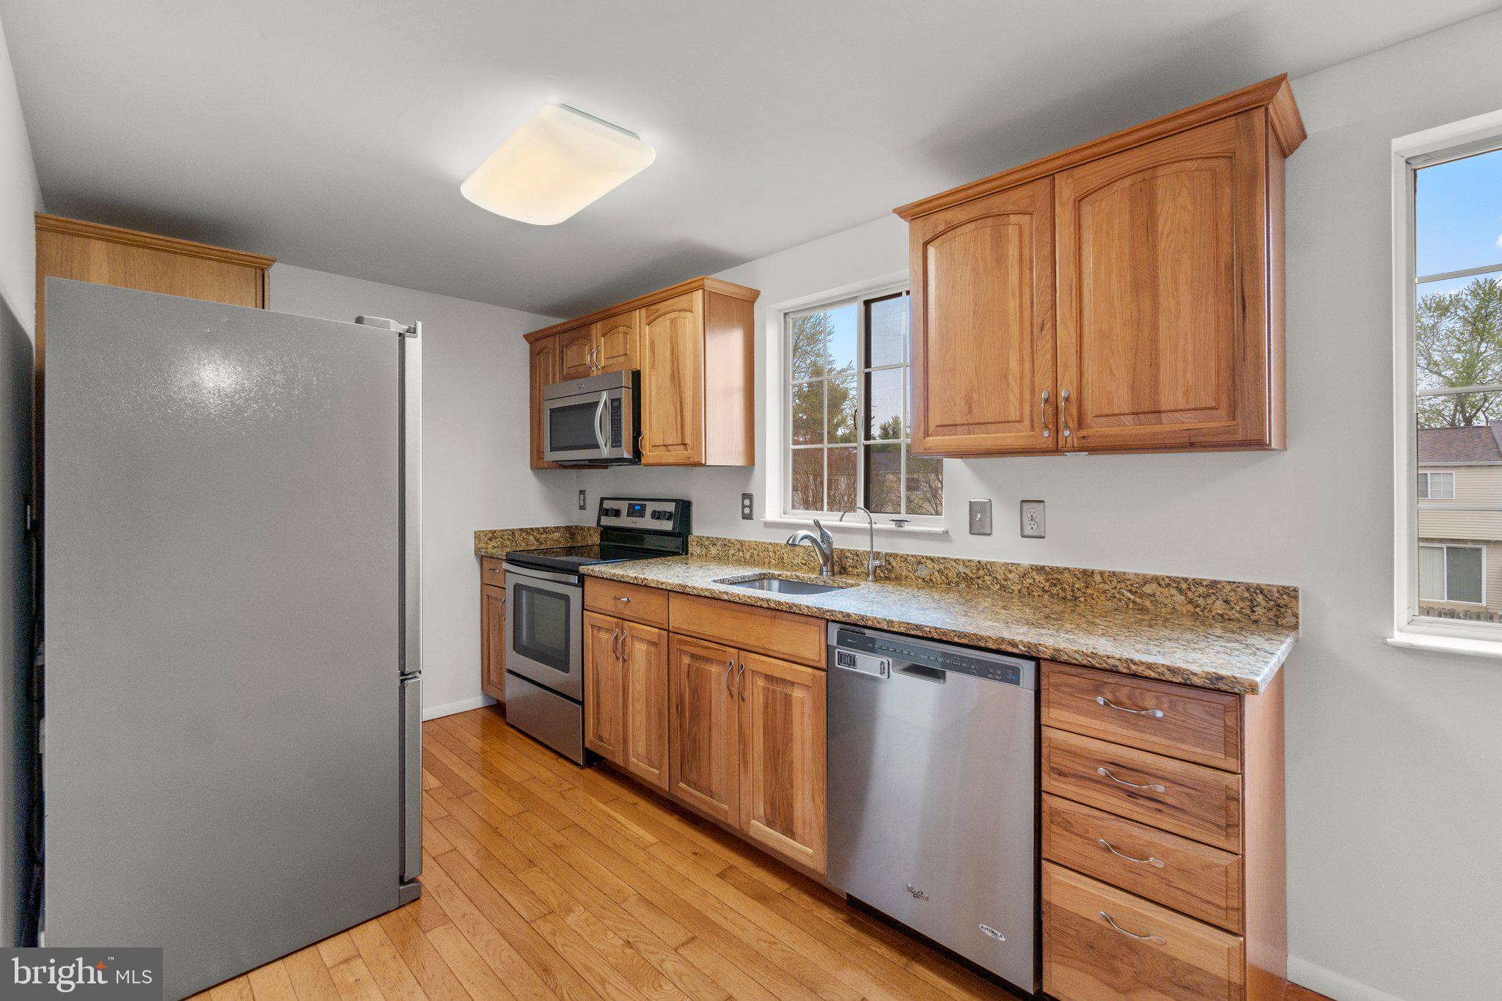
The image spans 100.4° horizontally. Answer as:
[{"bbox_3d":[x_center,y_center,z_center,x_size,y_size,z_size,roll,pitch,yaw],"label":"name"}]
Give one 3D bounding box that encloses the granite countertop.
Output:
[{"bbox_3d":[0.312,0.323,2.235,0.654,0.030,2.407,-1,2,-45],"label":"granite countertop"}]

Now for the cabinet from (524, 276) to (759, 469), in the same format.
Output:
[{"bbox_3d":[-0.681,-0.578,3.434,0.348,0.814,1.707,-1,2,-45],"label":"cabinet"}]

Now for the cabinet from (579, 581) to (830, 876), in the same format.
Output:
[{"bbox_3d":[-0.022,0.752,2.573,0.662,0.842,1.374,-1,2,-45],"label":"cabinet"}]

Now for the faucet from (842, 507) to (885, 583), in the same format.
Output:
[{"bbox_3d":[0.422,0.163,2.380,0.192,0.288,0.045,0,1,-11],"label":"faucet"}]

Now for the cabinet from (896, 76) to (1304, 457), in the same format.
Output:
[{"bbox_3d":[0.925,-0.529,1.813,0.355,0.793,0.972,-1,2,-45],"label":"cabinet"}]

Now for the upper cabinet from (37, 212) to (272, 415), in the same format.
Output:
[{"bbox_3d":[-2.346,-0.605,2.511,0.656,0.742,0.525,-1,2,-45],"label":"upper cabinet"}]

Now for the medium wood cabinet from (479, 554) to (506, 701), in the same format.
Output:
[{"bbox_3d":[-1.224,0.740,3.725,0.333,0.844,0.626,1,2,44],"label":"medium wood cabinet"}]

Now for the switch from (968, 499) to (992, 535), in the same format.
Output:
[{"bbox_3d":[0.796,0.059,2.197,0.014,0.122,0.083,-1,2,-45],"label":"switch"}]

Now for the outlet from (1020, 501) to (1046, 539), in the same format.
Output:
[{"bbox_3d":[0.923,0.062,2.072,0.010,0.119,0.080,-1,2,-45],"label":"outlet"}]

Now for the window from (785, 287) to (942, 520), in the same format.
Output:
[{"bbox_3d":[0.468,-0.404,2.685,0.071,0.970,0.879,-1,2,-45],"label":"window"}]

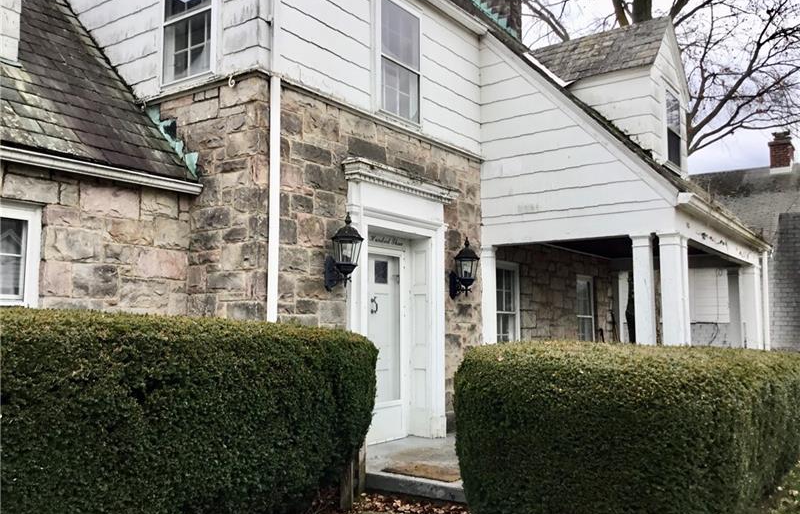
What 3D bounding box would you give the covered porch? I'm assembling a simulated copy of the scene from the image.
[{"bbox_3d":[3.748,1.016,10.648,2.640,2.738,5.664,-4,-7,35],"label":"covered porch"}]

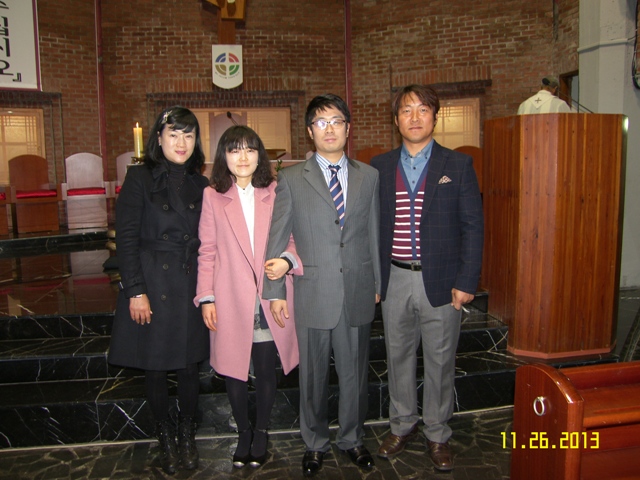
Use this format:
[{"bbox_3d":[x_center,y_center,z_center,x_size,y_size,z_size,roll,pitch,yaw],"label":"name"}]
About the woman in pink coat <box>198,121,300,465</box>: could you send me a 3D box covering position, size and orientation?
[{"bbox_3d":[-0.345,0.265,2.460,0.490,1.590,0.320,-2,8,-3],"label":"woman in pink coat"}]

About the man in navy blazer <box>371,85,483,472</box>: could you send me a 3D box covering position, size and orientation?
[{"bbox_3d":[0.498,0.176,2.432,0.530,1.755,0.320,0,8,12],"label":"man in navy blazer"}]

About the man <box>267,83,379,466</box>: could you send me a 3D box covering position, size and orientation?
[{"bbox_3d":[0.007,0.213,2.412,0.540,1.730,0.320,-3,8,-10],"label":"man"}]

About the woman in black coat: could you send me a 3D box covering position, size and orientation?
[{"bbox_3d":[-0.743,0.235,2.397,0.470,1.660,0.310,-3,8,-10],"label":"woman in black coat"}]

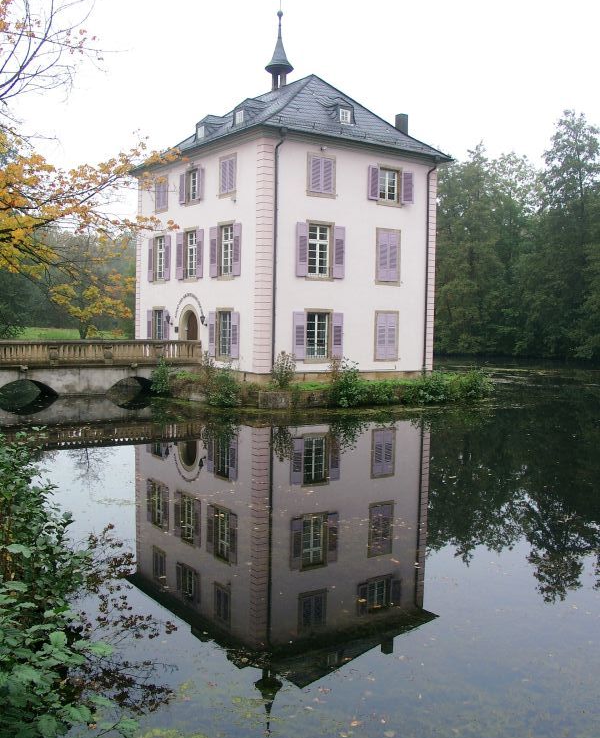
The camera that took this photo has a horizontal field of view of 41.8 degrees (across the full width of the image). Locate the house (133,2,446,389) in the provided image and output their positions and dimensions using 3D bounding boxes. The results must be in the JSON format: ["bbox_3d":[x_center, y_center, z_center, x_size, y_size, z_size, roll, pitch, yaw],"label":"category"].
[{"bbox_3d":[-0.976,-8.474,37.966,10.340,17.080,12.790,-2,5,-35],"label":"house"}]

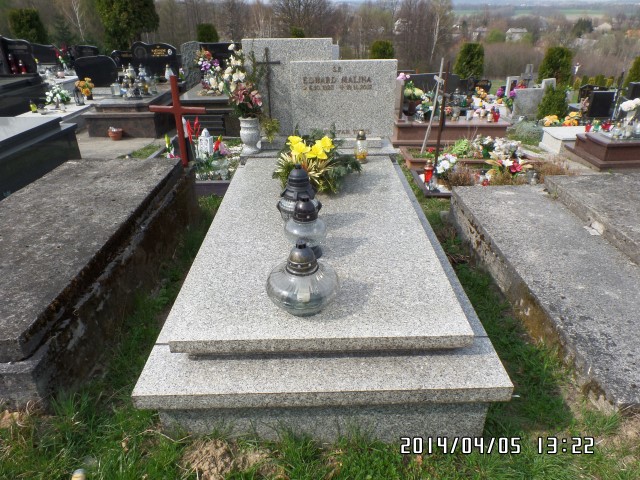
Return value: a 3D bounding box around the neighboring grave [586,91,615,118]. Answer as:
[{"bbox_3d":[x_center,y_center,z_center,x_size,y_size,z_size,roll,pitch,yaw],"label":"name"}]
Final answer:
[{"bbox_3d":[5.409,-2.603,8.200,0.420,0.540,0.150,-1,29,0],"label":"neighboring grave"}]

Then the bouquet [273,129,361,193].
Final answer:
[{"bbox_3d":[-0.015,-0.471,2.520,0.520,0.280,0.370,-1,28,0],"label":"bouquet"}]

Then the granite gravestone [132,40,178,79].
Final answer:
[{"bbox_3d":[-2.476,-2.709,6.400,0.670,0.570,0.110,-1,28,0],"label":"granite gravestone"}]

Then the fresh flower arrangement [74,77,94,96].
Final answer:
[{"bbox_3d":[-2.714,-1.763,4.900,0.210,0.220,0.210,-1,28,0],"label":"fresh flower arrangement"}]

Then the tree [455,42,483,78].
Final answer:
[{"bbox_3d":[4.922,-5.811,14.000,0.968,1.550,0.968,-1,28,0],"label":"tree"}]

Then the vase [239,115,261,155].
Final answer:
[{"bbox_3d":[-0.488,-0.714,2.911,0.150,0.250,0.150,-1,29,0],"label":"vase"}]

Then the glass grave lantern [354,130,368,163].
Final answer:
[{"bbox_3d":[0.259,-0.587,2.662,0.087,0.192,0.087,-1,29,0],"label":"glass grave lantern"}]

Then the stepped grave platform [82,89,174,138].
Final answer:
[{"bbox_3d":[-2.342,-1.781,5.718,0.848,0.371,1.674,-1,29,0],"label":"stepped grave platform"}]

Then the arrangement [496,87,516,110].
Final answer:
[{"bbox_3d":[2.939,-2.230,6.700,0.280,0.340,0.260,-1,29,0],"label":"arrangement"}]

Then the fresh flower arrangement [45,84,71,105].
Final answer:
[{"bbox_3d":[-3.334,-1.835,5.400,0.300,0.260,0.270,-1,29,0],"label":"fresh flower arrangement"}]

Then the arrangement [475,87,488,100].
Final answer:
[{"bbox_3d":[3.115,-2.825,8.200,0.250,0.260,0.240,-1,29,0],"label":"arrangement"}]

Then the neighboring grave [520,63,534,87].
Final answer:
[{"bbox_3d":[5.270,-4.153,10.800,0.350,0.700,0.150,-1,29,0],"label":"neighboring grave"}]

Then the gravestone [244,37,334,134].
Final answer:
[{"bbox_3d":[-0.193,-0.954,2.696,0.540,0.590,0.090,-1,26,0],"label":"gravestone"}]

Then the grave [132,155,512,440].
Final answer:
[{"bbox_3d":[0.003,0.049,2.081,1.080,0.346,1.912,-1,29,0],"label":"grave"}]

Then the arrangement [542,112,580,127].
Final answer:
[{"bbox_3d":[3.351,-1.672,5.900,0.450,0.180,0.260,-1,29,0],"label":"arrangement"}]

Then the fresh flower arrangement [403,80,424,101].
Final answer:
[{"bbox_3d":[0.946,-1.512,4.300,0.210,0.200,0.210,-1,28,0],"label":"fresh flower arrangement"}]

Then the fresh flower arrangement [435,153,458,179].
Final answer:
[{"bbox_3d":[1.369,-0.801,4.600,0.260,0.260,0.240,-1,29,0],"label":"fresh flower arrangement"}]

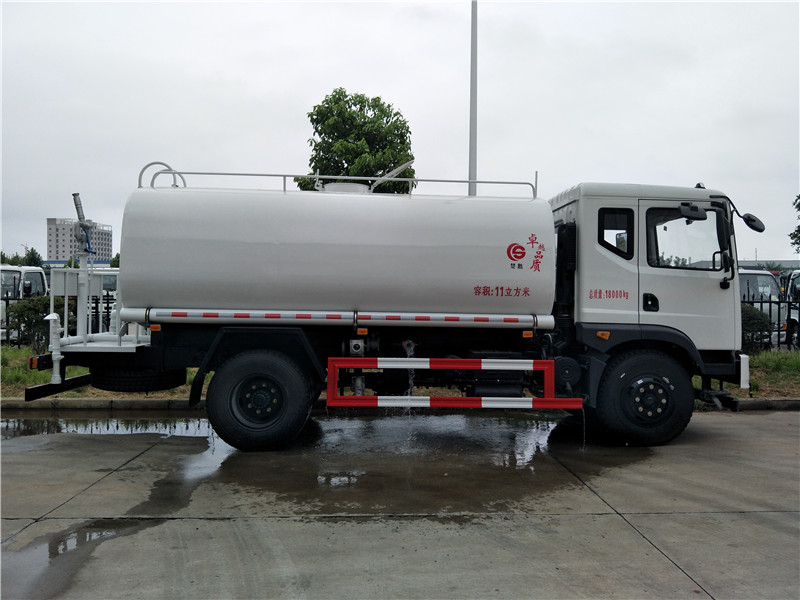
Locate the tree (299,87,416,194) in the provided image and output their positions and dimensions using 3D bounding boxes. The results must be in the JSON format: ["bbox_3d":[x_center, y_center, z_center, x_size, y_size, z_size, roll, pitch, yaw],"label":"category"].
[{"bbox_3d":[-0.918,-1.683,11.986,2.600,5.866,2.600,1,-1,-3],"label":"tree"}]

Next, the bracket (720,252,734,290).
[{"bbox_3d":[3.380,-0.294,5.724,0.150,0.390,0.150,1,-1,-3],"label":"bracket"}]

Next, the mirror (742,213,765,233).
[{"bbox_3d":[3.789,-0.824,5.938,0.270,0.120,0.270,40,6,-2],"label":"mirror"}]

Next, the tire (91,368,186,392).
[{"bbox_3d":[-3.026,0.864,6.428,1.005,0.260,1.005,1,-1,-3],"label":"tire"}]

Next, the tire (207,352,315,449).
[{"bbox_3d":[-1.395,0.984,5.563,1.005,1.000,0.270,1,-1,-3],"label":"tire"}]

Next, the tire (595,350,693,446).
[{"bbox_3d":[2.588,1.033,5.936,1.005,1.000,0.270,1,-1,-3],"label":"tire"}]

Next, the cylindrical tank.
[{"bbox_3d":[-0.635,-0.434,6.662,4.350,1.520,2.200,1,-1,-3],"label":"cylindrical tank"}]

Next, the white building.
[{"bbox_3d":[-199.500,-22.700,346.700,20.000,51.000,29.000,1,-1,16],"label":"white building"}]

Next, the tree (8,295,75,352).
[{"bbox_3d":[-8.156,0.578,12.584,1.500,1.250,1.400,1,-1,-3],"label":"tree"}]

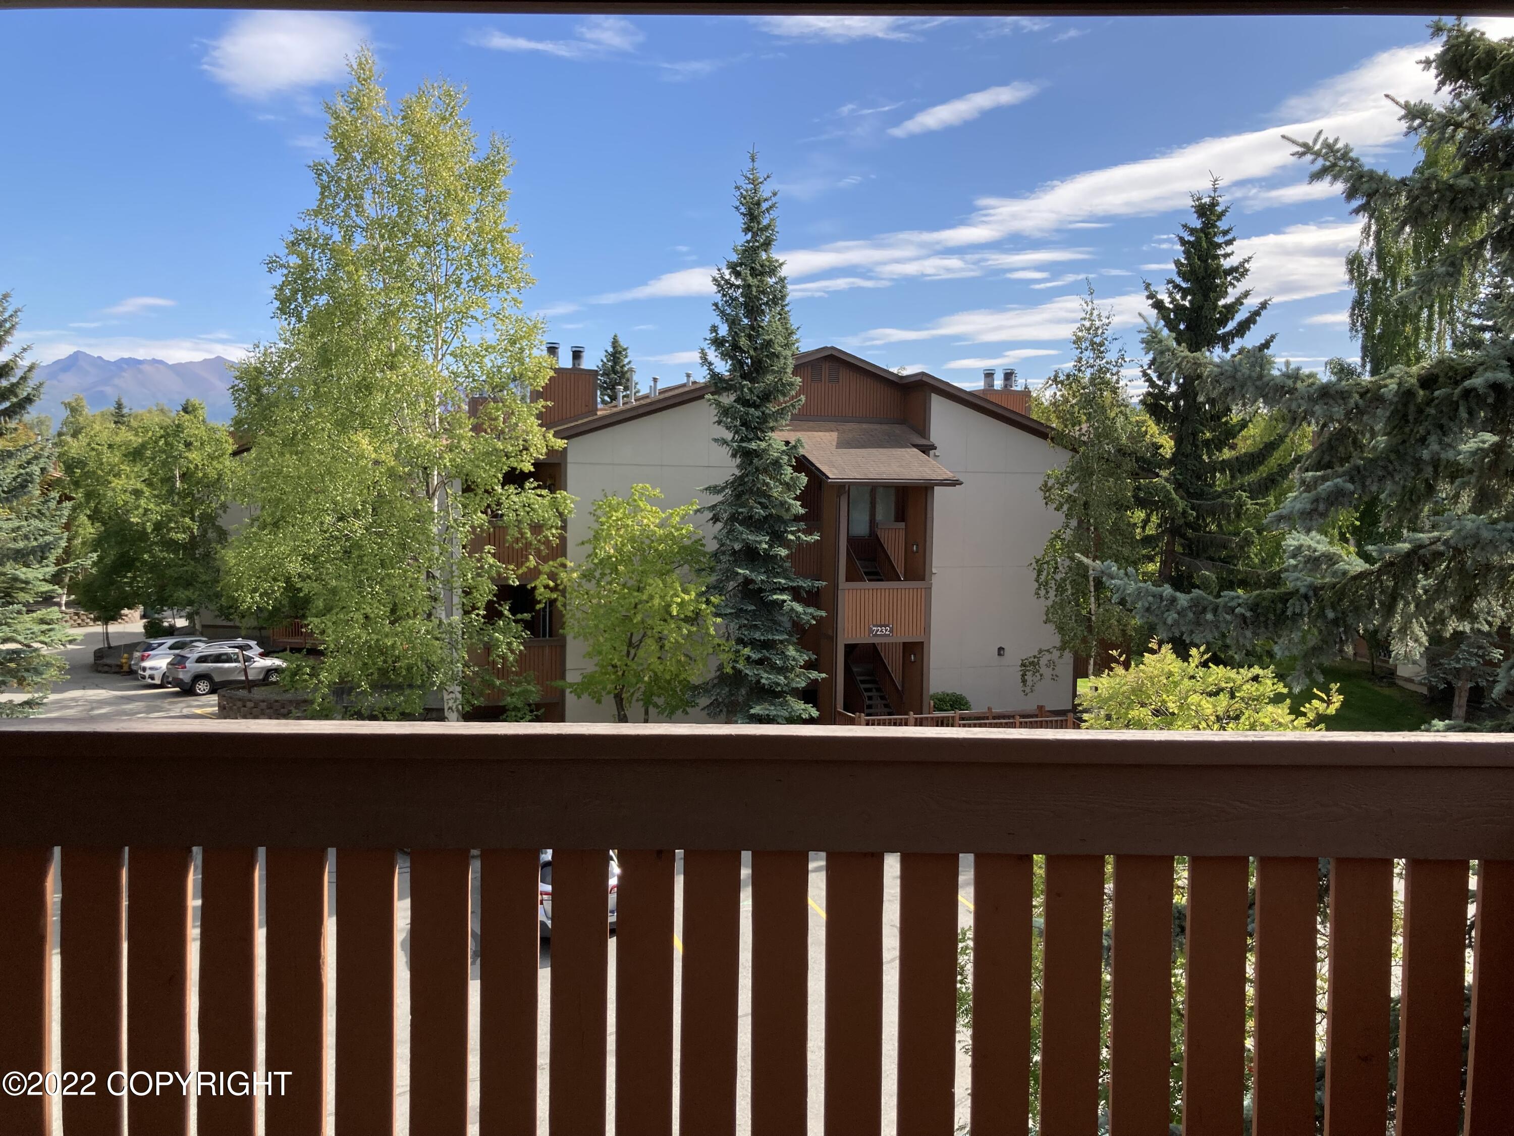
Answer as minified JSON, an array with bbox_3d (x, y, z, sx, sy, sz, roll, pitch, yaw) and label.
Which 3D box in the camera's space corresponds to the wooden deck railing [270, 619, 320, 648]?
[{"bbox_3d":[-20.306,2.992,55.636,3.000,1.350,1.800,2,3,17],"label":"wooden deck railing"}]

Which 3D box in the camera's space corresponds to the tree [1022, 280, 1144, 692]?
[{"bbox_3d":[8.745,-1.421,32.764,3.318,12.116,3.318,2,3,15],"label":"tree"}]

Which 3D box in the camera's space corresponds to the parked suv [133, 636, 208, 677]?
[{"bbox_3d":[-24.433,3.920,53.422,1.840,1.700,4.750,4,4,43],"label":"parked suv"}]

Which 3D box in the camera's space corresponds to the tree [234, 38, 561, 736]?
[{"bbox_3d":[-8.445,-3.229,28.673,8.099,17.484,7.694,0,3,-16],"label":"tree"}]

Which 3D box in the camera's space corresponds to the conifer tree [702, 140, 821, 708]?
[{"bbox_3d":[0.042,-2.132,28.727,2.852,14.928,2.852,1,3,0],"label":"conifer tree"}]

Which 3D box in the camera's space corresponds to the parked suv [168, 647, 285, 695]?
[{"bbox_3d":[-21.192,4.038,49.386,1.860,1.680,4.620,4,4,43],"label":"parked suv"}]

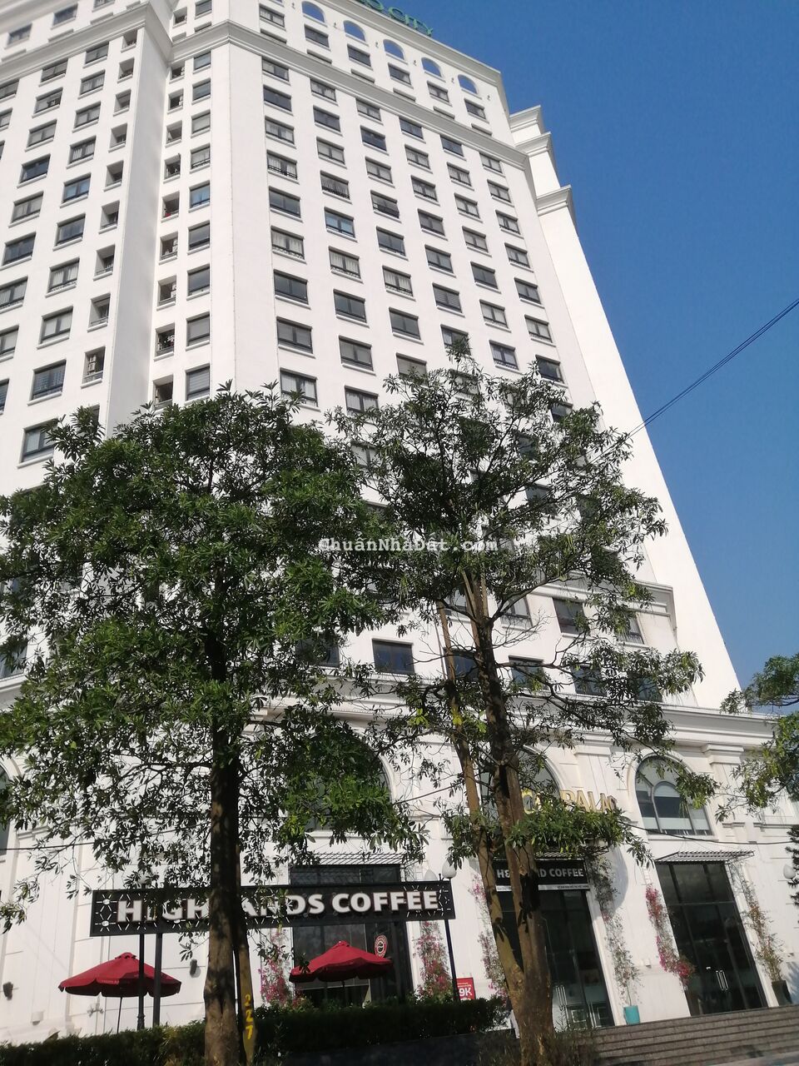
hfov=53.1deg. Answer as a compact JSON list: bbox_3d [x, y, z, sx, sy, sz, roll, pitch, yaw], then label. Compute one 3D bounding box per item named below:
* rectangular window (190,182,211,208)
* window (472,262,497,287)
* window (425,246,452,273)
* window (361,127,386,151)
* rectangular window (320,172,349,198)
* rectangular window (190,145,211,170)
[{"bbox_3d":[-10.416,-17.668,41.924,1.176,1.680,0.200,-15,-32,11],"label":"rectangular window"},{"bbox_3d":[5.147,-15.534,48.358,1.684,1.583,0.200,10,-36,-27],"label":"window"},{"bbox_3d":[2.308,-15.777,46.431,1.706,1.757,0.200,10,-36,-27],"label":"window"},{"bbox_3d":[-1.652,-24.979,51.051,1.748,1.680,0.200,10,-36,-27],"label":"window"},{"bbox_3d":[-3.656,-19.643,45.484,1.716,1.546,0.200,10,-36,-27],"label":"rectangular window"},{"bbox_3d":[-10.725,-20.331,43.410,1.153,1.668,0.200,-15,-32,11],"label":"rectangular window"}]

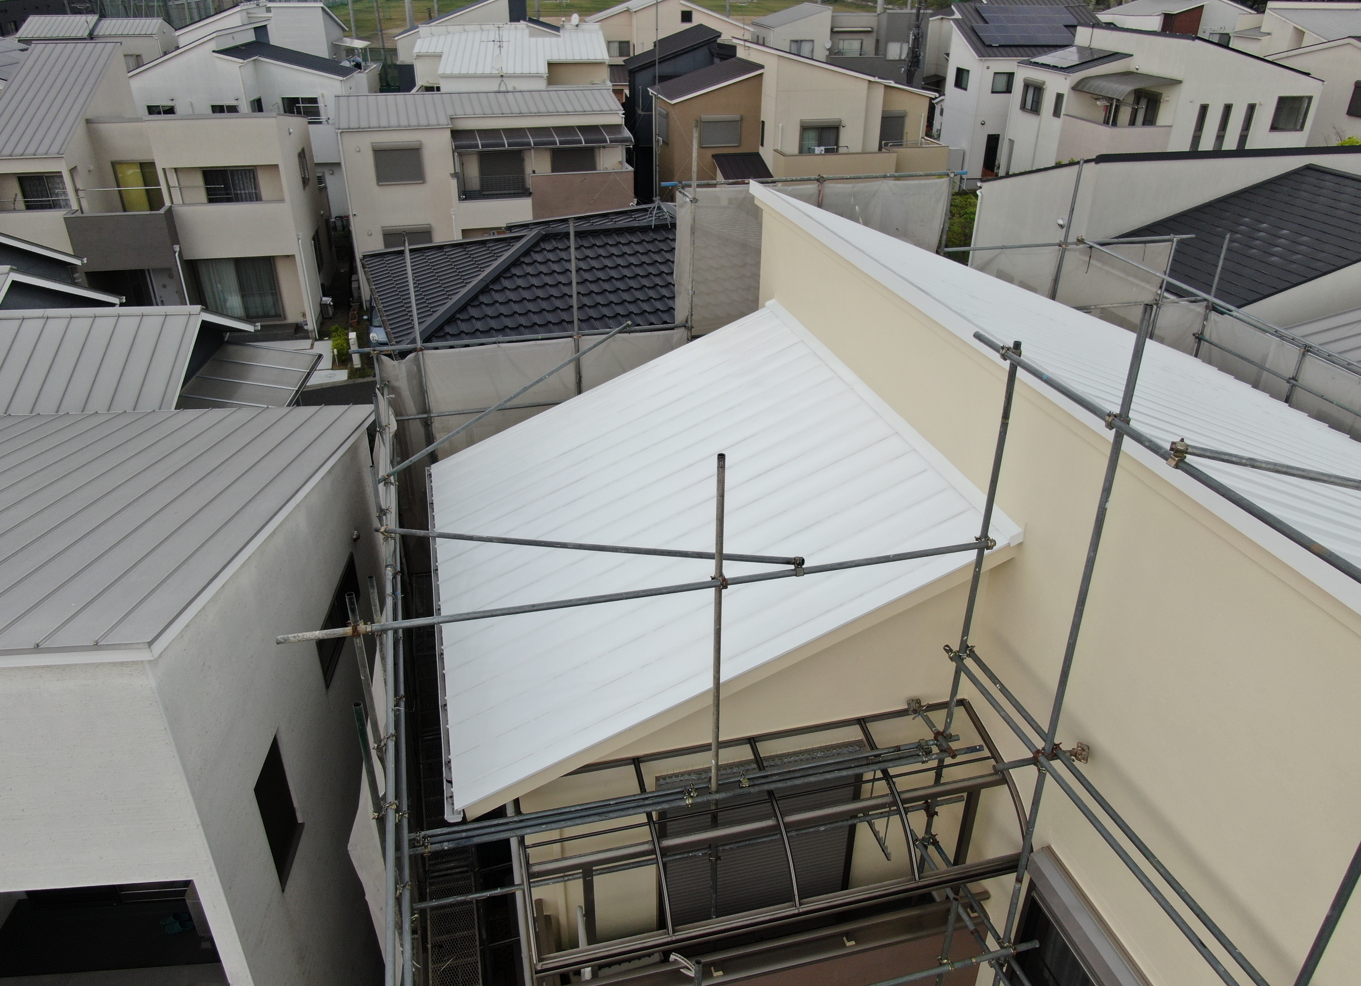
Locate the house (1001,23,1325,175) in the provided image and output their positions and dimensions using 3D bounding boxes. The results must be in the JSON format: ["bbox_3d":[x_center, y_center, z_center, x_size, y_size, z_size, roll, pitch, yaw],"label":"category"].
[{"bbox_3d":[22.035,-16.975,44.300,9.600,8.100,8.700,-4,29,-8],"label":"house"}]

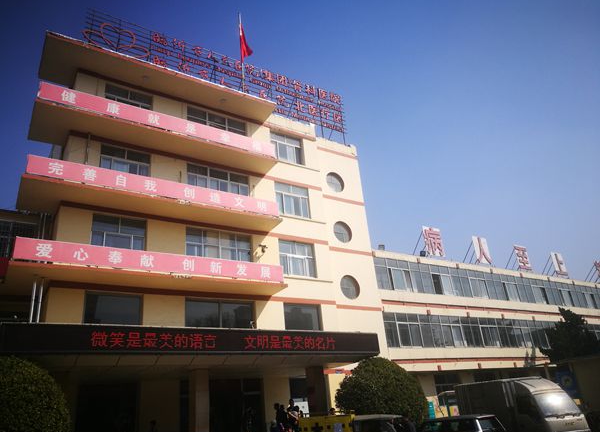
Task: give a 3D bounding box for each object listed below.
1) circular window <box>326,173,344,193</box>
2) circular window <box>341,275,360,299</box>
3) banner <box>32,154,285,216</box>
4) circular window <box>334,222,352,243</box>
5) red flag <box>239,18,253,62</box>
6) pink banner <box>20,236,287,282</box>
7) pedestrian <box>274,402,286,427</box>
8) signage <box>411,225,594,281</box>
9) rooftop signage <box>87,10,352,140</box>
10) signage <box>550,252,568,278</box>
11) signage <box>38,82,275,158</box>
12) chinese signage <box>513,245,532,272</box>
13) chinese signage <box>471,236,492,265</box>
[{"bbox_3d":[2.156,-2.030,29.132,1.385,1.385,0.220,10,-28,-32],"label":"circular window"},{"bbox_3d":[2.811,4.086,26.564,1.421,1.421,0.220,10,-28,-32],"label":"circular window"},{"bbox_3d":[-5.385,-1.077,19.434,10.355,0.762,0.100,10,-29,-31],"label":"banner"},{"bbox_3d":[2.520,0.972,27.310,1.337,1.395,0.180,10,-29,-31],"label":"circular window"},{"bbox_3d":[-3.215,-10.384,28.217,0.821,2.866,0.500,10,-28,-32],"label":"red flag"},{"bbox_3d":[-5.083,1.840,18.124,10.298,0.773,0.100,10,-29,-31],"label":"pink banner"},{"bbox_3d":[-0.576,6.745,14.800,0.500,1.680,0.360,10,-29,-31],"label":"pedestrian"},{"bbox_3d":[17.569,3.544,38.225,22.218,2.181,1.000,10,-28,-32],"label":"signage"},{"bbox_3d":[-4.043,-8.267,28.422,16.888,3.146,0.600,10,-28,-32],"label":"rooftop signage"},{"bbox_3d":[22.784,4.299,41.134,1.798,2.080,0.200,10,-28,-32],"label":"signage"},{"bbox_3d":[-5.673,-4.079,20.798,10.411,0.805,0.100,10,-29,-31],"label":"signage"},{"bbox_3d":[17.990,3.443,37.712,1.518,2.099,0.160,10,-29,-31],"label":"chinese signage"},{"bbox_3d":[13.809,2.659,35.496,1.676,2.101,0.200,10,-28,-32],"label":"chinese signage"}]

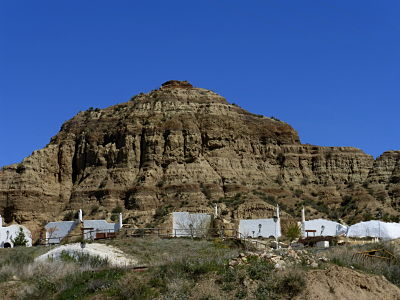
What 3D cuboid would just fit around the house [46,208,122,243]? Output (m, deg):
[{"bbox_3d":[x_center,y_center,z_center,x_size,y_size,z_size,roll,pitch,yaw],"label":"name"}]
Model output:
[{"bbox_3d":[-15.657,10.348,132.000,10.400,4.900,5.000,0,-6,0],"label":"house"}]

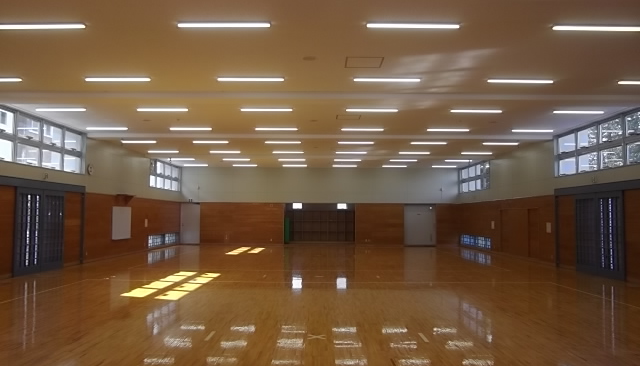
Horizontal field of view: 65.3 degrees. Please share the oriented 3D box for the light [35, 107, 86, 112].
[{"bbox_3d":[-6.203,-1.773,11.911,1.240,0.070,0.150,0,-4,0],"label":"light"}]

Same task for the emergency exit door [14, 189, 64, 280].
[{"bbox_3d":[-7.550,1.312,13.508,0.100,2.200,2.280,0,-4,0],"label":"emergency exit door"}]

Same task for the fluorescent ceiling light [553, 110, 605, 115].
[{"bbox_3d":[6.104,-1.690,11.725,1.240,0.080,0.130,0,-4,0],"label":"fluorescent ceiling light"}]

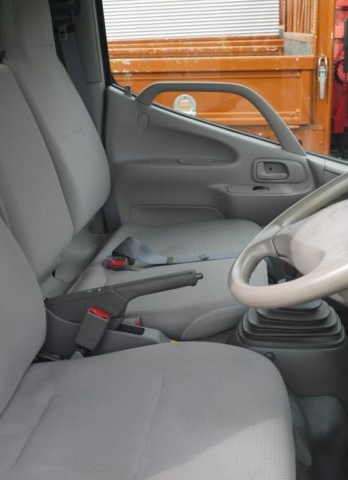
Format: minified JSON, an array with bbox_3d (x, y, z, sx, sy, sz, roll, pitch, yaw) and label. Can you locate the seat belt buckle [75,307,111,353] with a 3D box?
[{"bbox_3d":[-0.148,0.163,1.280,0.040,0.069,0.024,25,20,2],"label":"seat belt buckle"}]

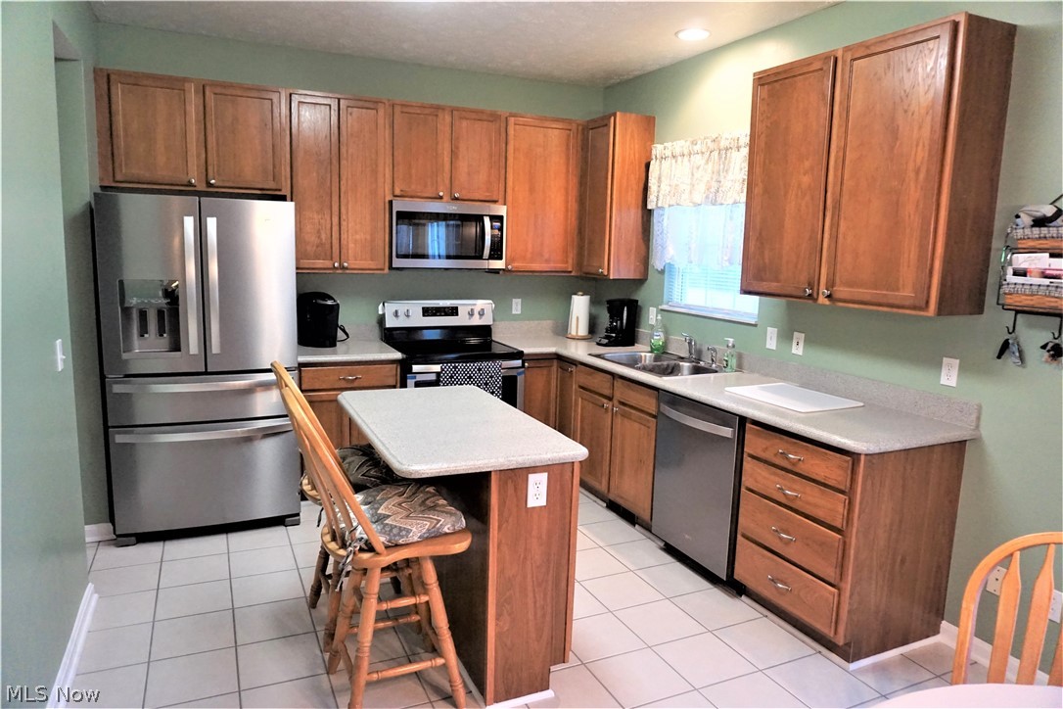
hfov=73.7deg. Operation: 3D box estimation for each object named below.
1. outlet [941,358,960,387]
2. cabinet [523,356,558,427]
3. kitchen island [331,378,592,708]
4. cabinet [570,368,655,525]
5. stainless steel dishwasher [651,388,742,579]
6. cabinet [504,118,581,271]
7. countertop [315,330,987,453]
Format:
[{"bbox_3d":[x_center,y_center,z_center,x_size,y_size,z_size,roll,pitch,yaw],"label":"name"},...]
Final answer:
[{"bbox_3d":[1.698,0.072,2.881,0.008,0.113,0.071,-3,10,-24],"label":"outlet"},{"bbox_3d":[-0.083,0.381,5.057,0.275,0.872,0.620,-2,10,-24],"label":"cabinet"},{"bbox_3d":[-0.347,0.700,2.844,0.660,0.912,1.230,-2,10,-24],"label":"kitchen island"},{"bbox_3d":[0.744,0.486,4.276,0.620,0.803,0.925,-3,10,-24],"label":"cabinet"},{"bbox_3d":[1.041,0.630,3.607,0.622,0.838,0.605,-3,10,-25],"label":"stainless steel dishwasher"},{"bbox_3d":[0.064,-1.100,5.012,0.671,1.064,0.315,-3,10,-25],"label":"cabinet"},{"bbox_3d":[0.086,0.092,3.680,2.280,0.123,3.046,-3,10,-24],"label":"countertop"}]

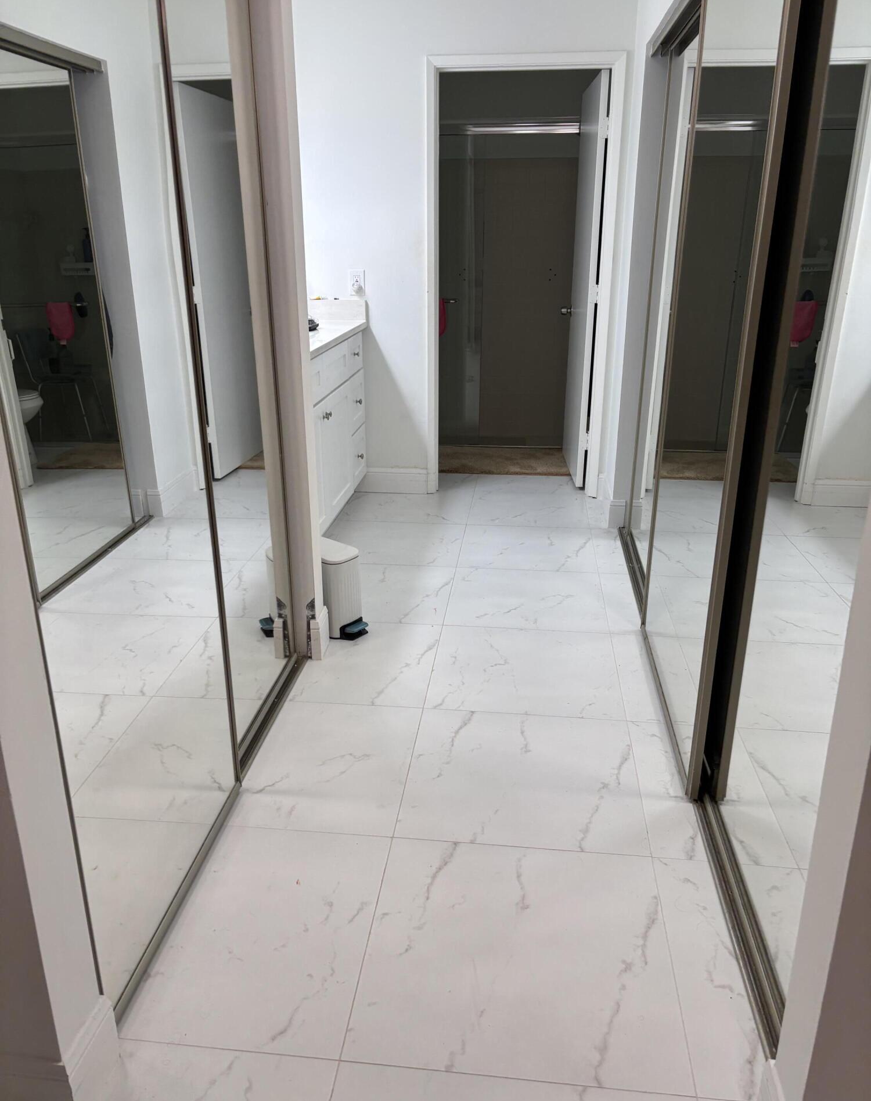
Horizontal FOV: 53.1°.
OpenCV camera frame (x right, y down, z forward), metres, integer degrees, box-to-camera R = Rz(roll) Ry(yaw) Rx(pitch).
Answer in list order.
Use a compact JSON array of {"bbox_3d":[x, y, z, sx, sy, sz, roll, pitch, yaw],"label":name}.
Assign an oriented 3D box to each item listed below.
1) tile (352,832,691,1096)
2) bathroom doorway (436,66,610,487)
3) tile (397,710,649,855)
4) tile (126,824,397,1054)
[{"bbox_3d":[0.166,0.793,1.749,0.600,0.012,0.595,2,20,6],"label":"tile"},{"bbox_3d":[0.422,-1.288,4.481,0.820,2.070,0.130,2,20,6],"label":"bathroom doorway"},{"bbox_3d":[0.230,0.592,2.307,0.600,0.012,0.595,2,20,6],"label":"tile"},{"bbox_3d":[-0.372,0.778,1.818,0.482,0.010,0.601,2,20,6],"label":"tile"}]

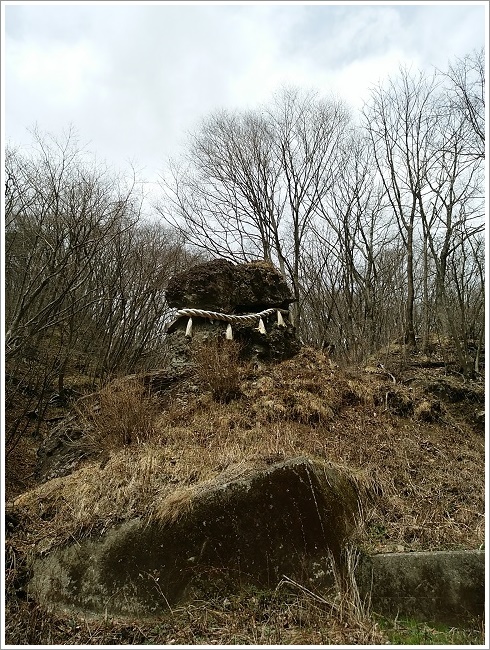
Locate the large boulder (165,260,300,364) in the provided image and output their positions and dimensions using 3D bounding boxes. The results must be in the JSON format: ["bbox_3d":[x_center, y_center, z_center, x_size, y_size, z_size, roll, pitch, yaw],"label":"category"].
[{"bbox_3d":[-0.220,-0.220,8.500,2.250,1.750,1.800,0,-6,0],"label":"large boulder"}]

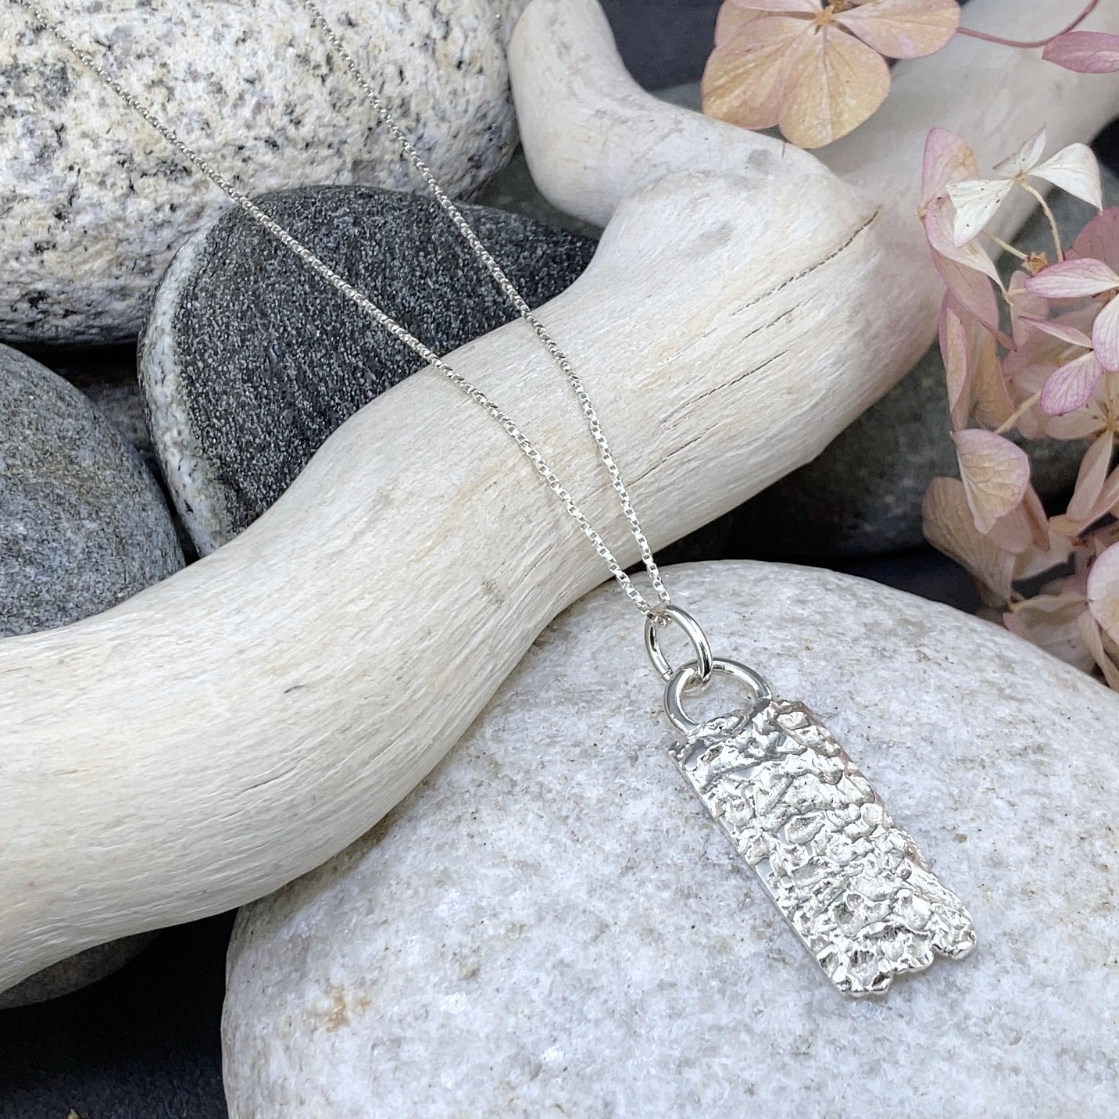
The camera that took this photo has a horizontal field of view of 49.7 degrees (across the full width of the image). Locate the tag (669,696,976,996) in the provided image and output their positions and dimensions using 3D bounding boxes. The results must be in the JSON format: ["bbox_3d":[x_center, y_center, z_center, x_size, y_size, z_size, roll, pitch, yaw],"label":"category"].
[{"bbox_3d":[0.023,0.025,0.108,0.014,0.002,0.027,-17,48,-19],"label":"tag"}]

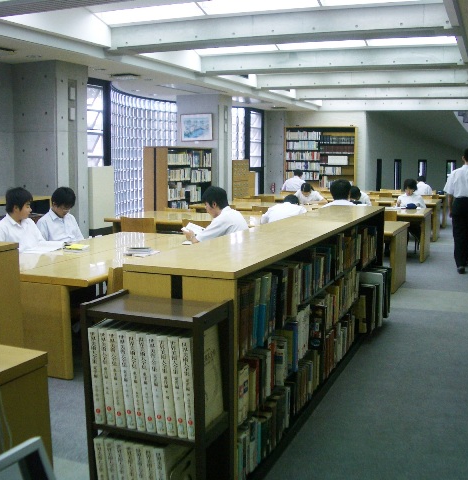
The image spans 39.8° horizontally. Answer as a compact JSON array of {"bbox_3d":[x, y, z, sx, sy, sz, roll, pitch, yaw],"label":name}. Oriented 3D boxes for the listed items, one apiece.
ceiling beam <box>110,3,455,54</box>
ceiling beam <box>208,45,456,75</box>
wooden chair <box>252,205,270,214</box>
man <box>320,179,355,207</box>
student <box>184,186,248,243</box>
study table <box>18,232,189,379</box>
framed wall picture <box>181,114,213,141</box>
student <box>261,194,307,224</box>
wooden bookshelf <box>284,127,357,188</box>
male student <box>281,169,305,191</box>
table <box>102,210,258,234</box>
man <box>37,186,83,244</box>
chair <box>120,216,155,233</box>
[{"bbox_3d":[0.401,-2.135,6.556,3.603,0.247,0.493,3,8,22],"label":"ceiling beam"},{"bbox_3d":[1.450,-2.828,10.225,4.050,0.280,0.420,3,8,22],"label":"ceiling beam"},{"bbox_3d":[0.544,-0.124,9.749,0.474,0.770,0.493,3,8,22],"label":"wooden chair"},{"bbox_3d":[1.121,-0.007,6.745,0.470,1.240,0.720,3,8,22],"label":"man"},{"bbox_3d":[-0.145,0.135,6.158,0.760,1.270,0.480,3,8,22],"label":"student"},{"bbox_3d":[-1.076,0.438,5.622,1.244,0.706,2.418,3,8,22],"label":"study table"},{"bbox_3d":[-0.714,-2.154,12.416,0.660,0.515,0.035,3,8,22],"label":"framed wall picture"},{"bbox_3d":[0.568,0.031,7.364,0.533,1.086,0.809,4,8,25],"label":"student"},{"bbox_3d":[2.309,-1.824,17.073,1.994,2.270,0.395,3,8,22],"label":"wooden bookshelf"},{"bbox_3d":[1.485,-1.038,15.397,0.520,1.280,0.750,3,8,22],"label":"male student"},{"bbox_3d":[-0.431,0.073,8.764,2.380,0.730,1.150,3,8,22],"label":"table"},{"bbox_3d":[-1.688,0.094,6.473,0.700,1.250,0.480,5,9,32],"label":"man"},{"bbox_3d":[-1.073,0.095,8.002,0.474,0.770,0.493,3,8,22],"label":"chair"}]

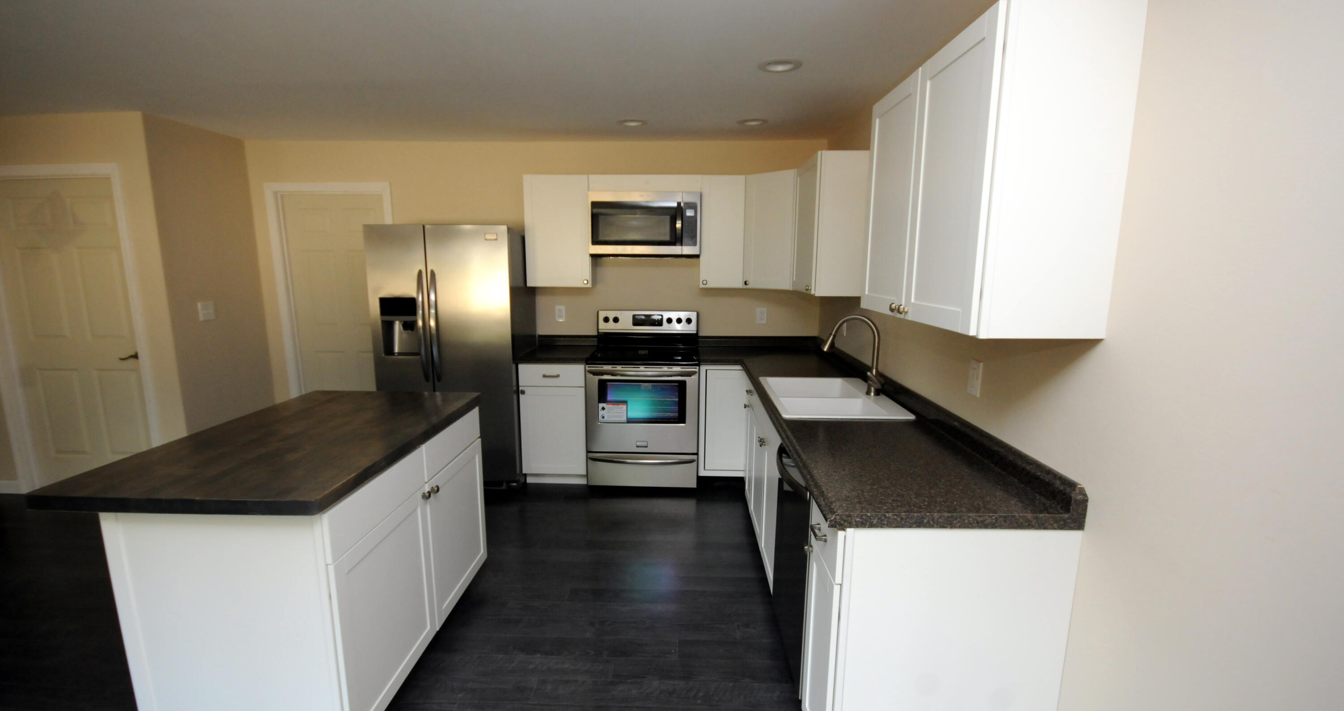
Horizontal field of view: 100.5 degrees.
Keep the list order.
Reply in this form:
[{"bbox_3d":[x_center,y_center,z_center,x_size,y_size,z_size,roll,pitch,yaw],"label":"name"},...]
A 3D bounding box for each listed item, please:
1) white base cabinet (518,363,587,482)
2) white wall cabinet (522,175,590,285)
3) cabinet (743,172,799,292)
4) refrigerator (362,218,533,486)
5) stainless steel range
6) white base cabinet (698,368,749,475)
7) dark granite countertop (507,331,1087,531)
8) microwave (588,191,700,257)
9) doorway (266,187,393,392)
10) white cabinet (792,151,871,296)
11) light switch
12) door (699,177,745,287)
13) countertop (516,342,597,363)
[{"bbox_3d":[-0.794,0.442,4.110,0.456,0.876,0.635,0,10,1],"label":"white base cabinet"},{"bbox_3d":[-0.791,-0.858,3.894,0.451,0.761,0.030,0,10,1],"label":"white wall cabinet"},{"bbox_3d":[0.652,-0.825,3.719,0.030,0.761,0.403,-9,13,-44],"label":"cabinet"},{"bbox_3d":[-1.485,0.003,3.975,0.910,1.767,0.730,0,9,2],"label":"refrigerator"},{"bbox_3d":[-0.190,0.298,4.017,0.754,1.180,0.690,0,9,2],"label":"stainless steel range"},{"bbox_3d":[0.350,0.429,4.084,0.310,0.836,0.625,0,10,1],"label":"white base cabinet"},{"bbox_3d":[0.013,0.146,2.882,2.160,0.121,2.908,0,9,2],"label":"dark granite countertop"},{"bbox_3d":[-0.176,-0.920,3.976,0.757,0.424,0.400,0,9,2],"label":"microwave"},{"bbox_3d":[-2.575,-0.241,4.402,0.939,2.118,0.120,0,10,1],"label":"doorway"},{"bbox_3d":[0.950,-0.752,3.301,0.325,0.762,0.600,0,9,2],"label":"white cabinet"},{"bbox_3d":[1.065,0.081,1.961,0.008,0.118,0.073,0,9,2],"label":"light switch"},{"bbox_3d":[0.352,-0.851,3.866,0.303,0.761,0.030,0,10,1],"label":"door"},{"bbox_3d":[-0.799,-0.006,4.031,0.470,0.040,0.637,0,9,2],"label":"countertop"}]

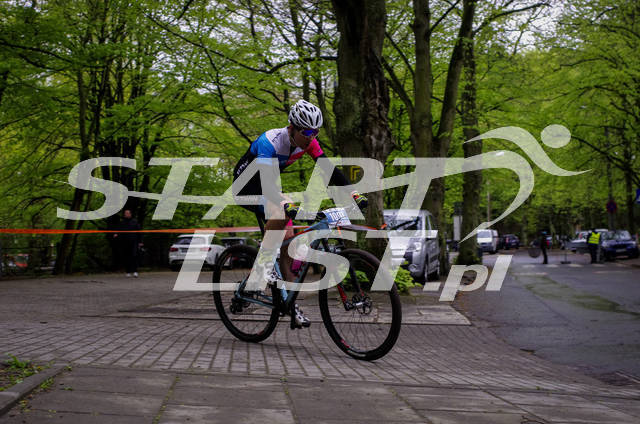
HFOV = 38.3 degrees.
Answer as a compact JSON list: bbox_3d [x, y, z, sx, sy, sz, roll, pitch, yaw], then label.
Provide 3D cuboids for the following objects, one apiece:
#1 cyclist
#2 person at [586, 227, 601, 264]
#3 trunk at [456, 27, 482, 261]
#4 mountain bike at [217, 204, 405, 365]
[{"bbox_3d":[-0.175,0.020,6.360,0.850,1.580,0.720,-2,-3,44],"label":"cyclist"},{"bbox_3d":[13.646,1.720,46.000,0.600,1.770,0.380,0,-2,7],"label":"person"},{"bbox_3d":[5.800,-2.450,36.000,0.920,9.100,0.920,0,-2,0],"label":"trunk"},{"bbox_3d":[-0.160,0.463,6.420,1.830,1.030,0.720,-2,4,44],"label":"mountain bike"}]

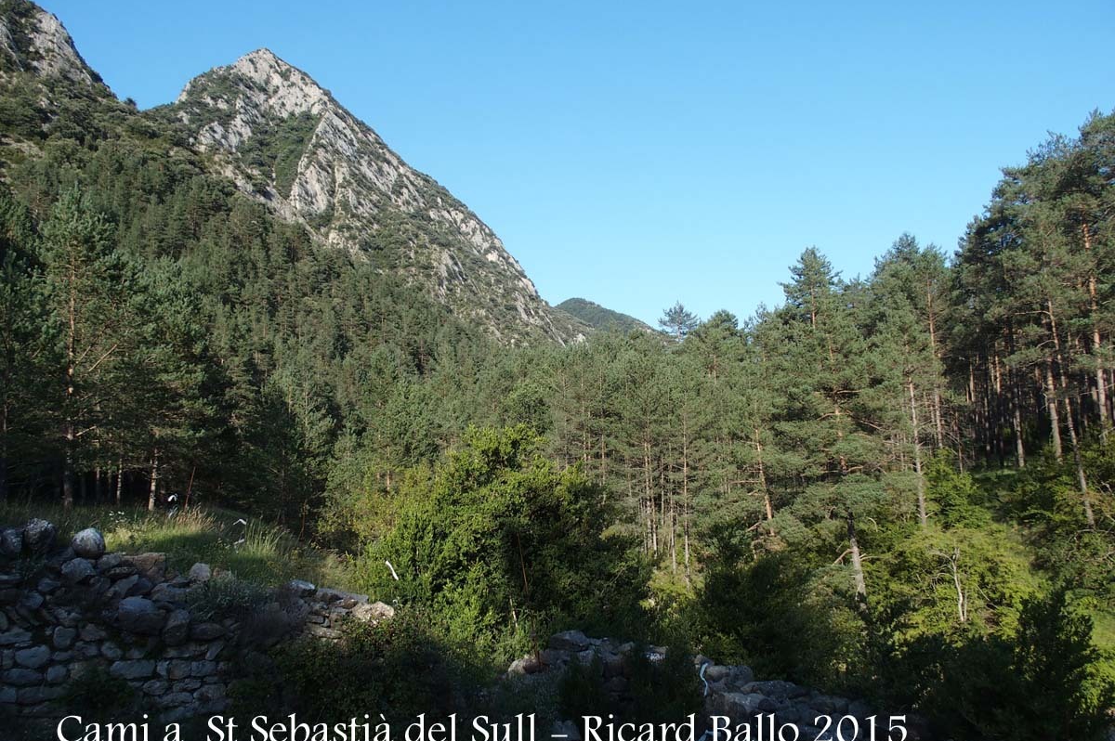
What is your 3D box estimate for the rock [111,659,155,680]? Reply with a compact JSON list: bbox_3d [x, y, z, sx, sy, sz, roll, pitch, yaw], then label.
[{"bbox_3d":[-3.156,2.218,6.700,0.269,0.120,0.240,-1,-7,0],"label":"rock"}]

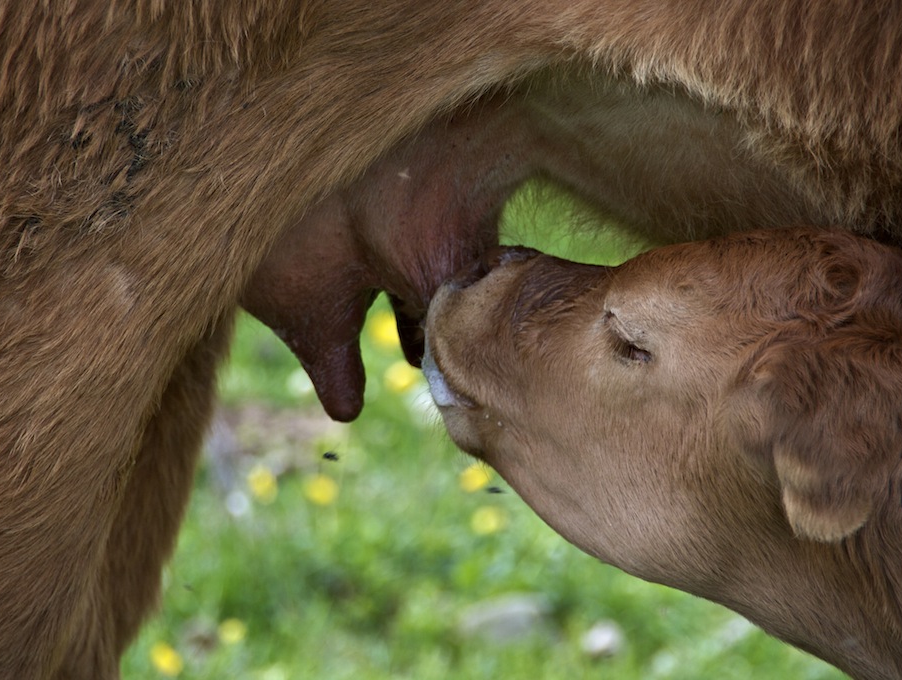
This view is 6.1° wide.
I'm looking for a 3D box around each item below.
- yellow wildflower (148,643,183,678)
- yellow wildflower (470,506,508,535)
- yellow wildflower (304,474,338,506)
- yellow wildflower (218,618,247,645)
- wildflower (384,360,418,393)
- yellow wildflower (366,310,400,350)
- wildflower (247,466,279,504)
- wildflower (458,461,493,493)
[{"bbox_3d":[-0.258,0.289,7.713,0.028,0.025,0.028,0,6,0],"label":"yellow wildflower"},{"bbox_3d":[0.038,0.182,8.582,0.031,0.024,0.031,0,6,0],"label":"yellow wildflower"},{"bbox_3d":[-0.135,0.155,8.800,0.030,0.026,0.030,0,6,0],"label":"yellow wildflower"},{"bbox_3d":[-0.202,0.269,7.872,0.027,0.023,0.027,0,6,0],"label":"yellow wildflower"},{"bbox_3d":[-0.057,0.042,9.751,0.033,0.028,0.033,0,6,0],"label":"wildflower"},{"bbox_3d":[-0.081,-0.013,10.213,0.033,0.033,0.033,0,6,0],"label":"yellow wildflower"},{"bbox_3d":[-0.196,0.150,8.845,0.028,0.030,0.028,0,6,0],"label":"wildflower"},{"bbox_3d":[0.027,0.144,8.898,0.030,0.025,0.030,0,6,0],"label":"wildflower"}]

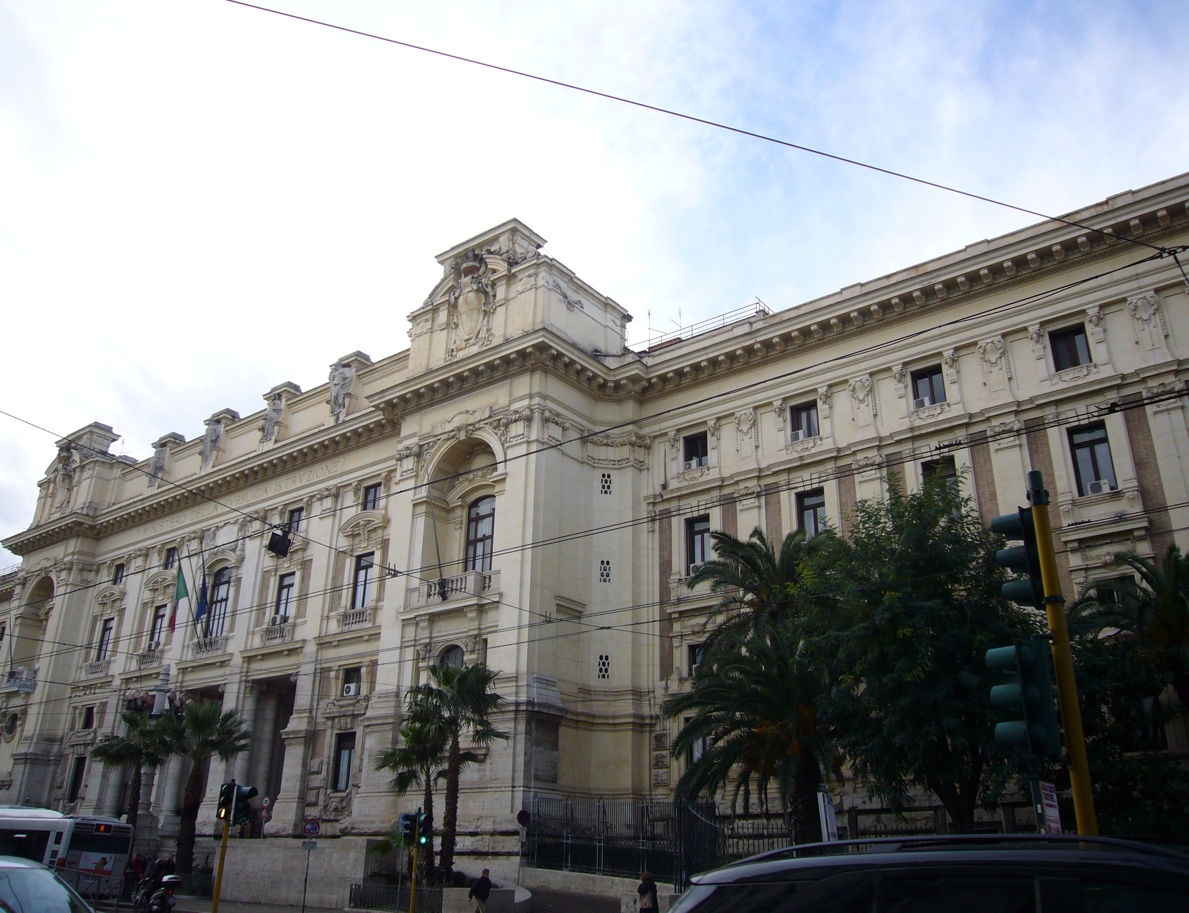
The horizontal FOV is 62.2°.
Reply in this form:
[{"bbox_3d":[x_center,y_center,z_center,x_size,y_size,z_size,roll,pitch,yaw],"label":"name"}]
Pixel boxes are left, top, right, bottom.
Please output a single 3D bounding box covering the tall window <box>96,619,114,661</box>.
[{"bbox_3d":[-36.924,13.924,74.528,1.500,3.200,0.300,-16,-28,35],"label":"tall window"}]

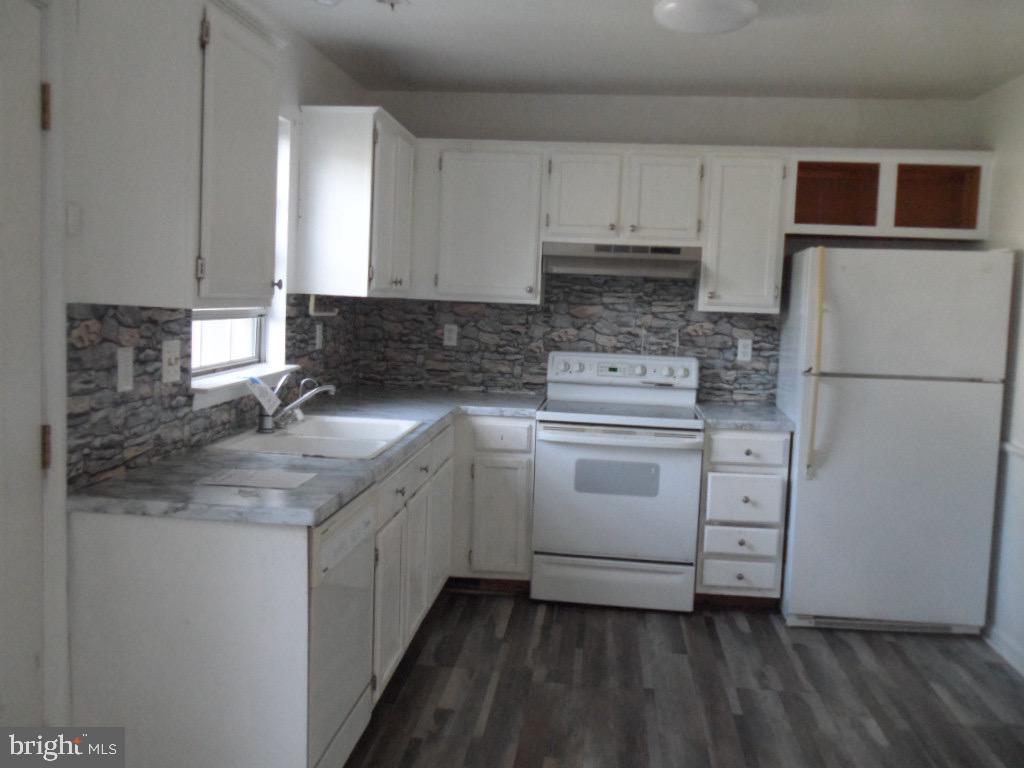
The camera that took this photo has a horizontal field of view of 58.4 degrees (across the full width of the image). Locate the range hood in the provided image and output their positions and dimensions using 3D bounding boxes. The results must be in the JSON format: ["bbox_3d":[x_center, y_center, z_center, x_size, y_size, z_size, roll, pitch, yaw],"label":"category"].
[{"bbox_3d":[0.534,-0.605,4.489,0.755,0.140,0.430,3,6,6],"label":"range hood"}]

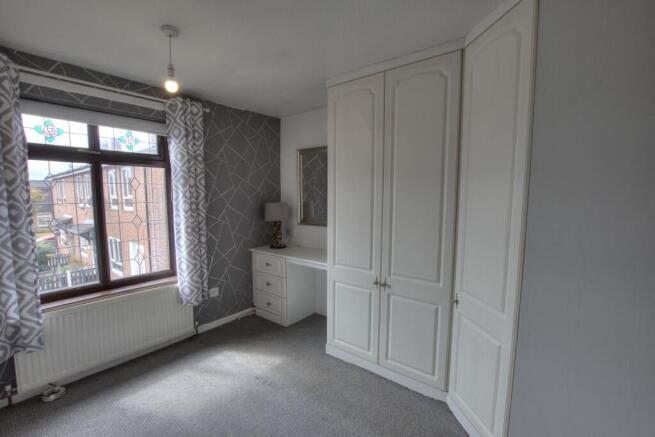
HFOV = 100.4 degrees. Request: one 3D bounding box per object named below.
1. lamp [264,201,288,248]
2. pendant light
[{"bbox_3d":[-0.601,0.082,3.297,0.275,0.536,0.275,5,7,43],"label":"lamp"},{"bbox_3d":[-0.913,-0.917,1.592,0.092,0.351,0.092,5,7,43],"label":"pendant light"}]

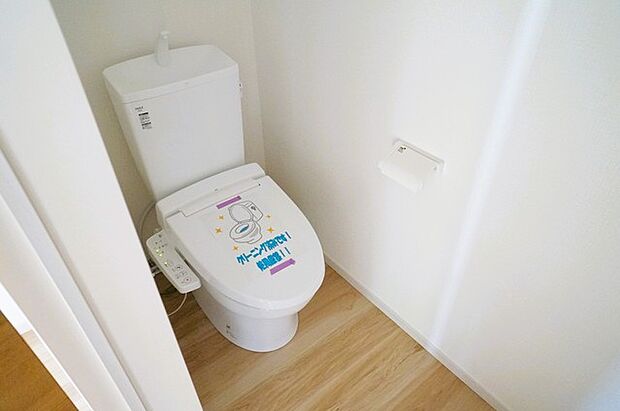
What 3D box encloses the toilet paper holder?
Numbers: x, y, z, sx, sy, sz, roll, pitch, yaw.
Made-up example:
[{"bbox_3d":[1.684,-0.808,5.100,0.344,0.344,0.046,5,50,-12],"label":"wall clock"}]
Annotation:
[{"bbox_3d":[0.273,-0.107,1.149,0.090,0.090,0.168,-27,45,-29],"label":"toilet paper holder"}]

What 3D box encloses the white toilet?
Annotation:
[{"bbox_3d":[-0.256,0.047,1.337,0.463,0.876,0.809,-26,44,-29],"label":"white toilet"}]

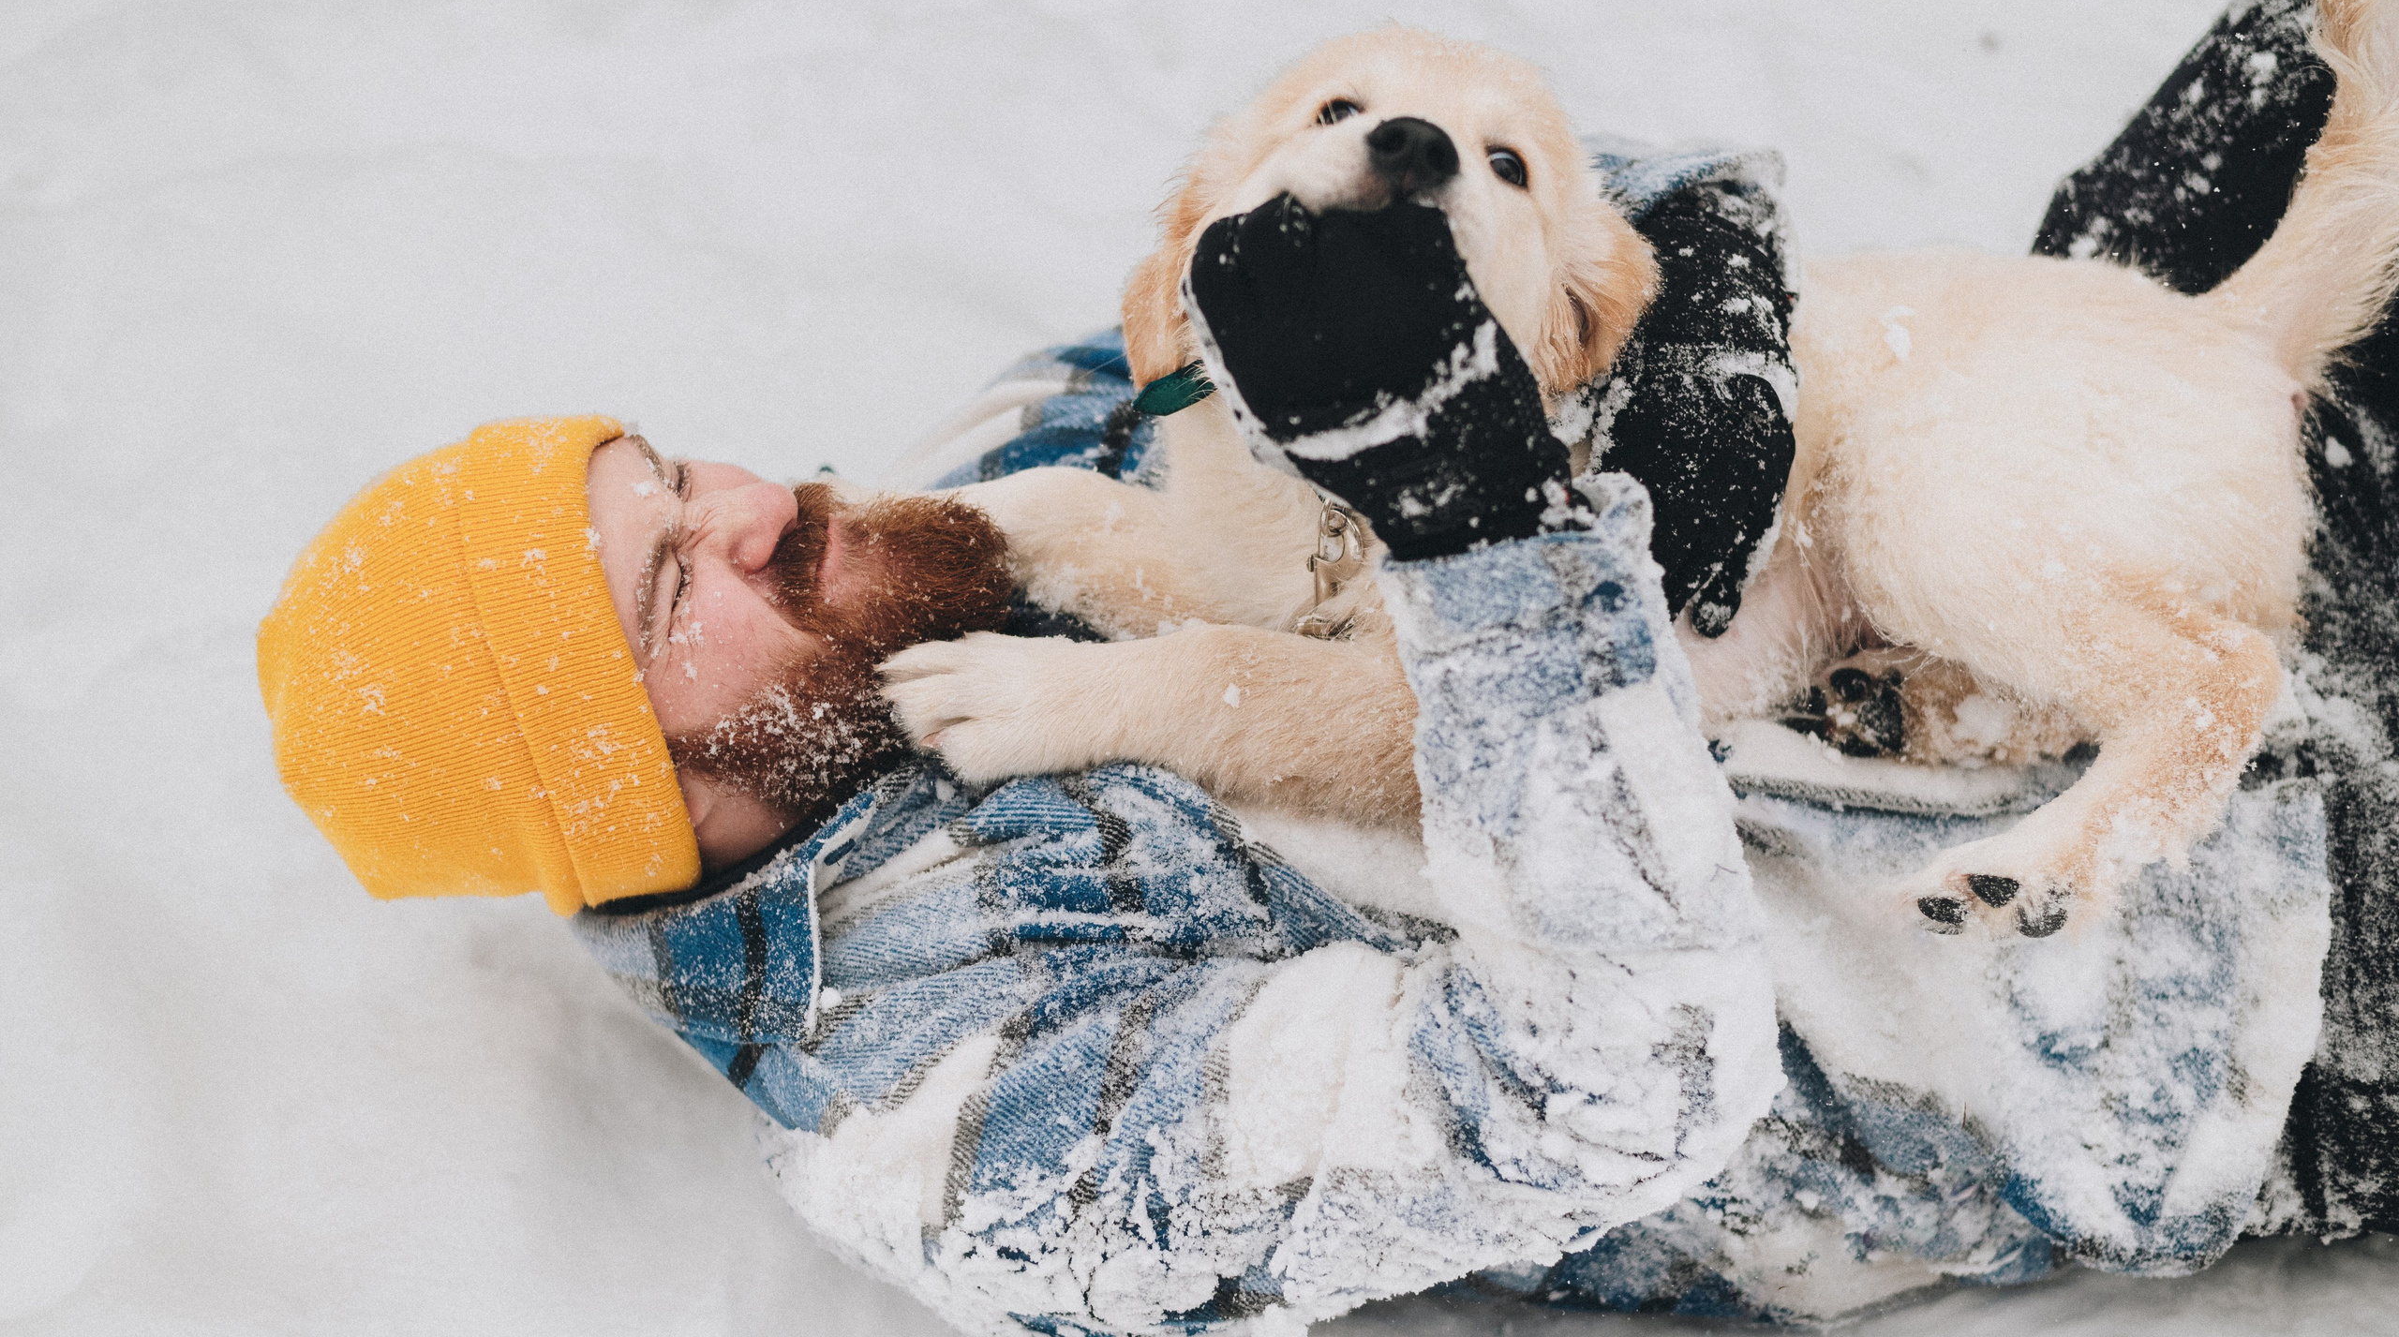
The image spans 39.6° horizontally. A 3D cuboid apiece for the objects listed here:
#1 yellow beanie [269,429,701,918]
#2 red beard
[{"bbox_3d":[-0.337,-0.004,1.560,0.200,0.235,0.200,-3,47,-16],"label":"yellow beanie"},{"bbox_3d":[-0.171,-0.022,1.570,0.120,0.120,0.150,13,42,-21],"label":"red beard"}]

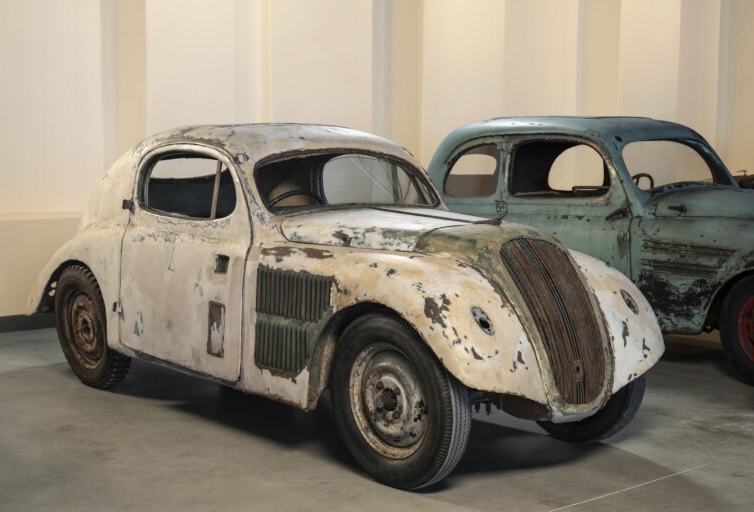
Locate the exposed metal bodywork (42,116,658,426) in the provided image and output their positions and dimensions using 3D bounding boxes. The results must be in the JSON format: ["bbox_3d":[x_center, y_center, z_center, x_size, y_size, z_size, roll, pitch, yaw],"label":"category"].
[{"bbox_3d":[-0.487,-0.069,5.650,1.450,1.205,3.880,-4,7,-42],"label":"exposed metal bodywork"}]

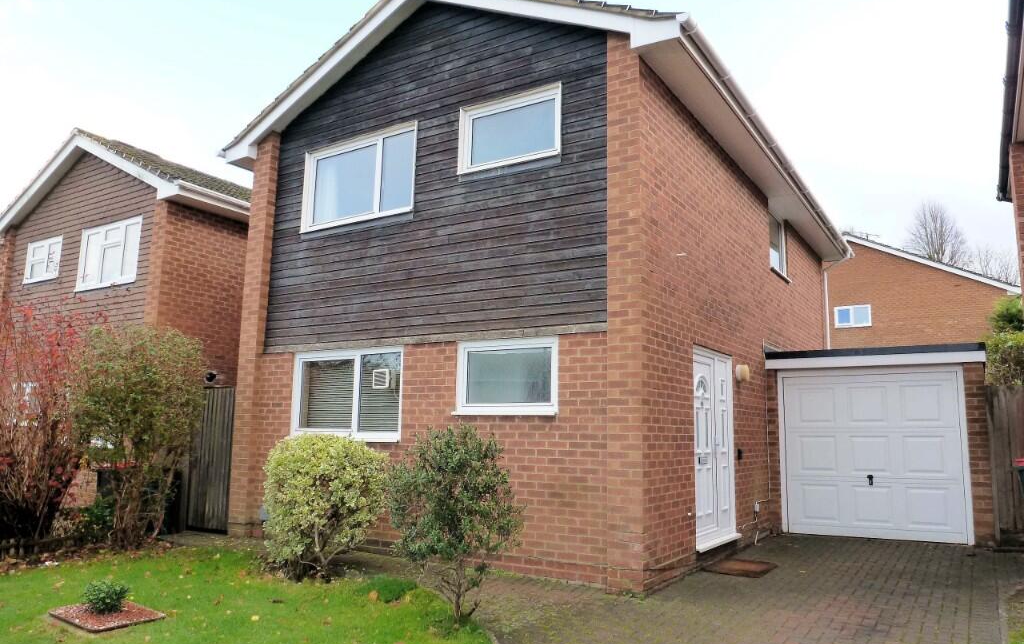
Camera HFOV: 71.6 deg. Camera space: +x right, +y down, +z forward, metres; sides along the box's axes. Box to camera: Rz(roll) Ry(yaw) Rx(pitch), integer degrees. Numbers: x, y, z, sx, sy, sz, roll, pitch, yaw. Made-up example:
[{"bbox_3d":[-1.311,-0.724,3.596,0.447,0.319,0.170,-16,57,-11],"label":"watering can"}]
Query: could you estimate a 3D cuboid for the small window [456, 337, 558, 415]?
[{"bbox_3d":[-0.043,0.555,7.136,1.214,0.776,0.100,-4,-10,33],"label":"small window"}]

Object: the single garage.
[{"bbox_3d":[5.850,1.838,10.969,2.565,2.379,5.200,-4,-10,33],"label":"single garage"}]

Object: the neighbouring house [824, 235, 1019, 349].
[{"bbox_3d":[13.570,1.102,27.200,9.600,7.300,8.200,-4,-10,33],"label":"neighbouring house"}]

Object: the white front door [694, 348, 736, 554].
[{"bbox_3d":[2.233,1.354,7.803,0.100,2.101,1.401,-4,-10,33],"label":"white front door"}]

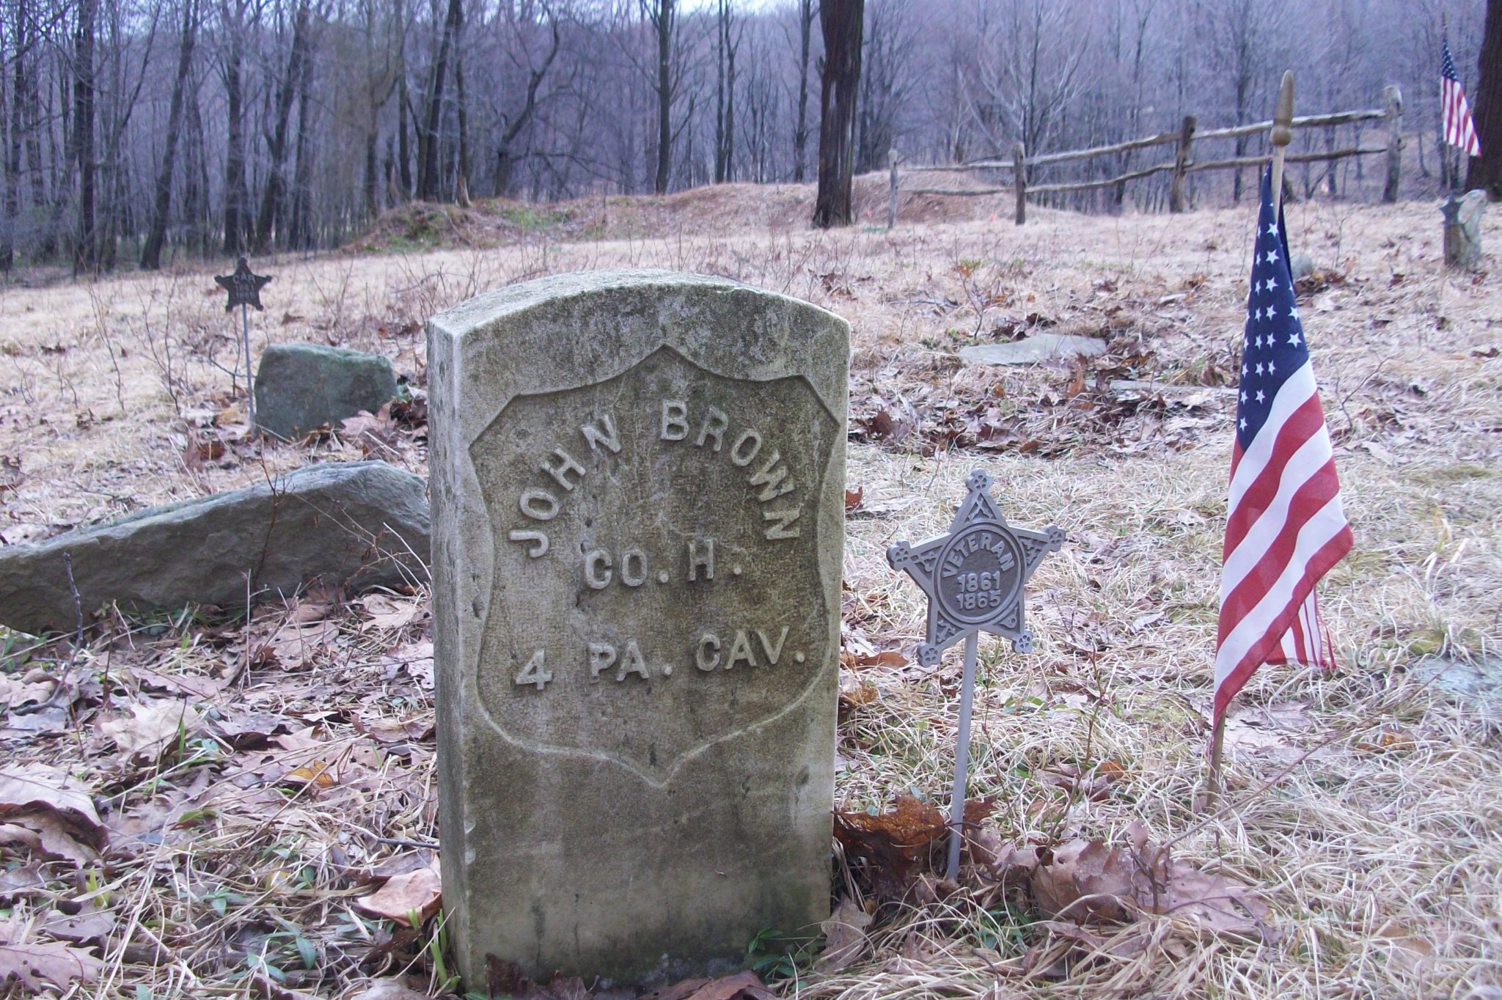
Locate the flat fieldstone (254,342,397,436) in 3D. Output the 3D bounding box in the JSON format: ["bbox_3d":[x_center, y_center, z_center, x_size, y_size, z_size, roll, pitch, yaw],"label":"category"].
[{"bbox_3d":[-0.887,-0.228,3.080,0.280,0.187,0.095,-4,14,-19],"label":"flat fieldstone"}]

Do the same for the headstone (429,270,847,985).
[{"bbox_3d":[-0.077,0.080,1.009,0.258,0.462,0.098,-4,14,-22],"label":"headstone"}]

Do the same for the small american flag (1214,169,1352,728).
[{"bbox_3d":[0.431,-0.043,1.190,0.108,0.445,0.080,4,13,14],"label":"small american flag"}]

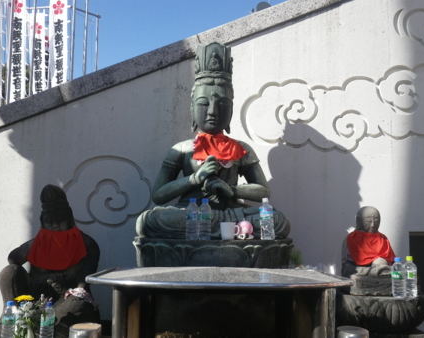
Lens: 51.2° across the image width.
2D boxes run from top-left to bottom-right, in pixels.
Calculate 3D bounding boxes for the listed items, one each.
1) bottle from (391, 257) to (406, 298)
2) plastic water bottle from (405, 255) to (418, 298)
[{"bbox_3d":[0.933,0.540,2.223,0.066,0.212,0.066,0,-7,0],"label":"bottle"},{"bbox_3d":[1.002,0.541,2.232,0.064,0.212,0.064,0,-7,0],"label":"plastic water bottle"}]

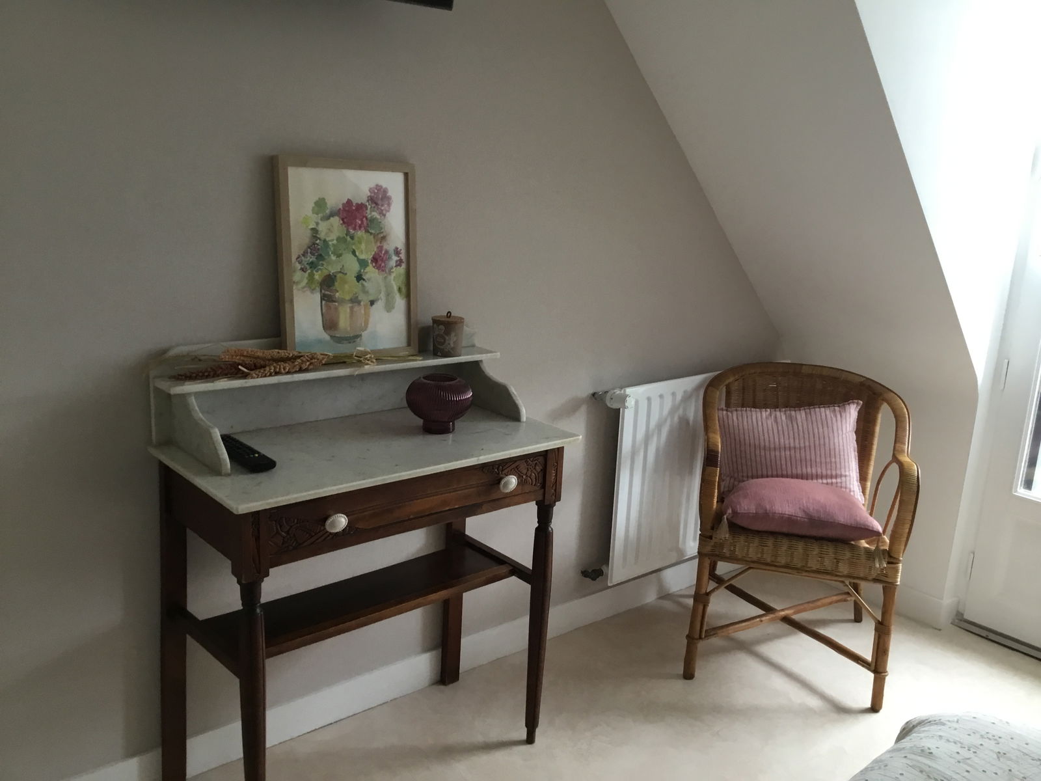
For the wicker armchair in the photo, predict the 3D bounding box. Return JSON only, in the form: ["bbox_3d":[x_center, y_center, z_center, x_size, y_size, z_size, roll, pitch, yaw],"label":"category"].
[{"bbox_3d":[0.787,0.367,2.659,0.576,0.800,0.579,6,14,13],"label":"wicker armchair"}]

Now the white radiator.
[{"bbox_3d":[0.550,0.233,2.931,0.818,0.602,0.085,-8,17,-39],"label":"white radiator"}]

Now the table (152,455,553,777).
[{"bbox_3d":[-0.320,0.484,2.025,0.765,0.745,0.378,-9,18,-41],"label":"table"}]

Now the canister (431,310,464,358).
[{"bbox_3d":[-0.171,-0.136,2.195,0.077,0.101,0.077,3,13,-1],"label":"canister"}]

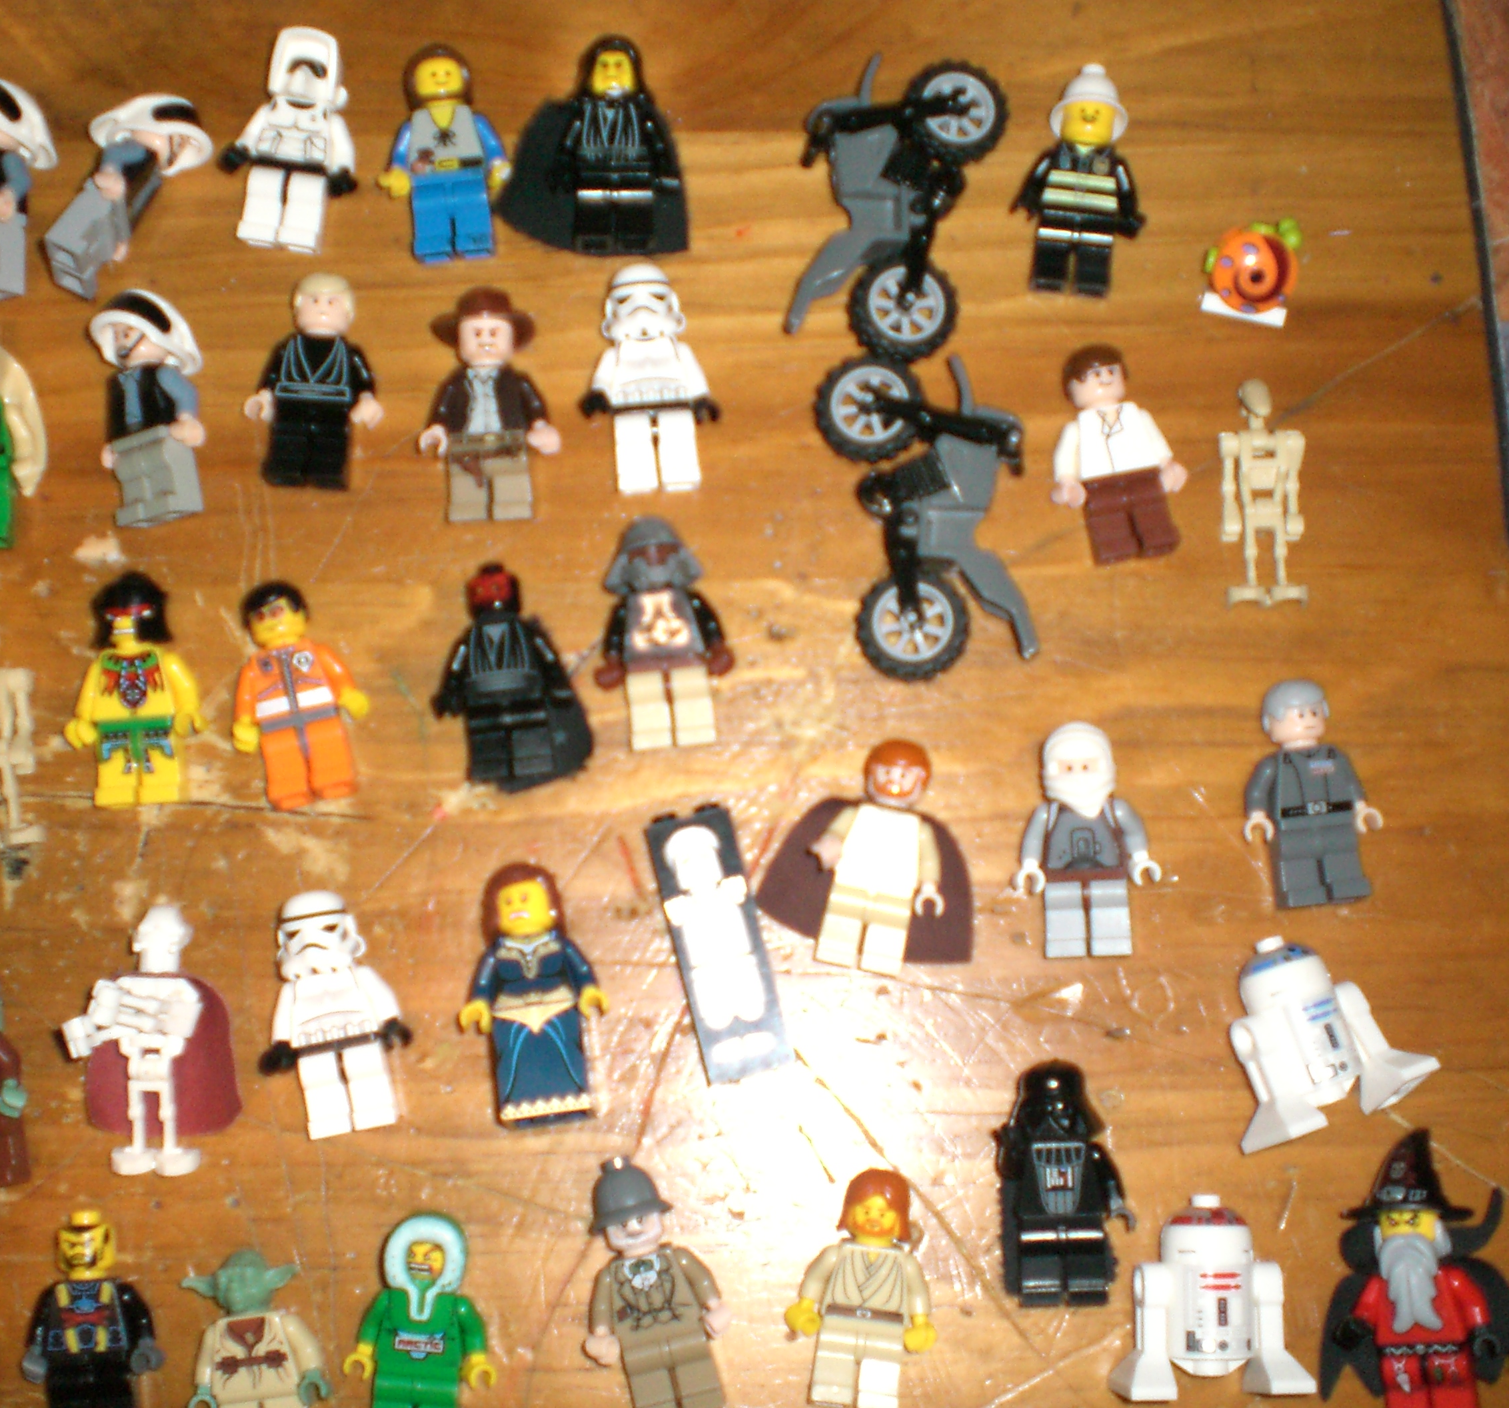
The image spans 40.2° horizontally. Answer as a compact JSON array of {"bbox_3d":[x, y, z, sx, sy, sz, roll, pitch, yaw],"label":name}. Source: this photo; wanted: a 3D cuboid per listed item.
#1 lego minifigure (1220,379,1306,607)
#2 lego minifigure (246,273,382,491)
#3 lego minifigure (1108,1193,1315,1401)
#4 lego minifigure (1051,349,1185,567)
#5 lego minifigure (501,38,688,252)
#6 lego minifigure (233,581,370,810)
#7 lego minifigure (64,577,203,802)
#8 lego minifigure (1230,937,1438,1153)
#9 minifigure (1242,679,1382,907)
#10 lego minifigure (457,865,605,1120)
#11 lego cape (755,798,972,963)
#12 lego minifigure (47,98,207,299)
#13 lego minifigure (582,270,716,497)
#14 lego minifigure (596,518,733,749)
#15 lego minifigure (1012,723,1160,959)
[{"bbox_3d":[0.097,-0.041,0.394,0.017,0.011,0.044,-1,82,1],"label":"lego minifigure"},{"bbox_3d":[-0.083,-0.061,0.390,0.026,0.013,0.041,3,84,1],"label":"lego minifigure"},{"bbox_3d":[0.079,0.103,0.359,0.034,0.016,0.035,1,82,0],"label":"lego minifigure"},{"bbox_3d":[0.069,-0.048,0.395,0.026,0.013,0.043,-8,84,-2],"label":"lego minifigure"},{"bbox_3d":[-0.032,-0.110,0.406,0.037,0.013,0.045,-1,85,1],"label":"lego minifigure"},{"bbox_3d":[-0.083,-0.001,0.379,0.025,0.013,0.041,-12,85,-2],"label":"lego minifigure"},{"bbox_3d":[-0.113,-0.003,0.376,0.026,0.013,0.043,-5,85,-1],"label":"lego minifigure"},{"bbox_3d":[0.101,0.059,0.374,0.035,0.020,0.036,-17,81,-14],"label":"lego minifigure"},{"bbox_3d":[0.103,0.016,0.384,0.025,0.013,0.042,-5,84,-6],"label":"minifigure"},{"bbox_3d":[-0.040,0.051,0.366,0.027,0.016,0.045,-8,85,-1],"label":"lego minifigure"},{"bbox_3d":[0.021,0.032,0.374,0.041,0.007,0.027,12,82,2],"label":"lego cape"},{"bbox_3d":[-0.121,-0.098,0.394,0.020,0.022,0.040,37,75,2],"label":"lego minifigure"},{"bbox_3d":[-0.020,-0.061,0.390,0.026,0.015,0.043,-5,86,-1],"label":"lego minifigure"},{"bbox_3d":[-0.017,-0.013,0.377,0.025,0.014,0.043,-5,85,-1],"label":"lego minifigure"},{"bbox_3d":[0.060,0.025,0.374,0.027,0.013,0.043,-1,86,0],"label":"lego minifigure"}]

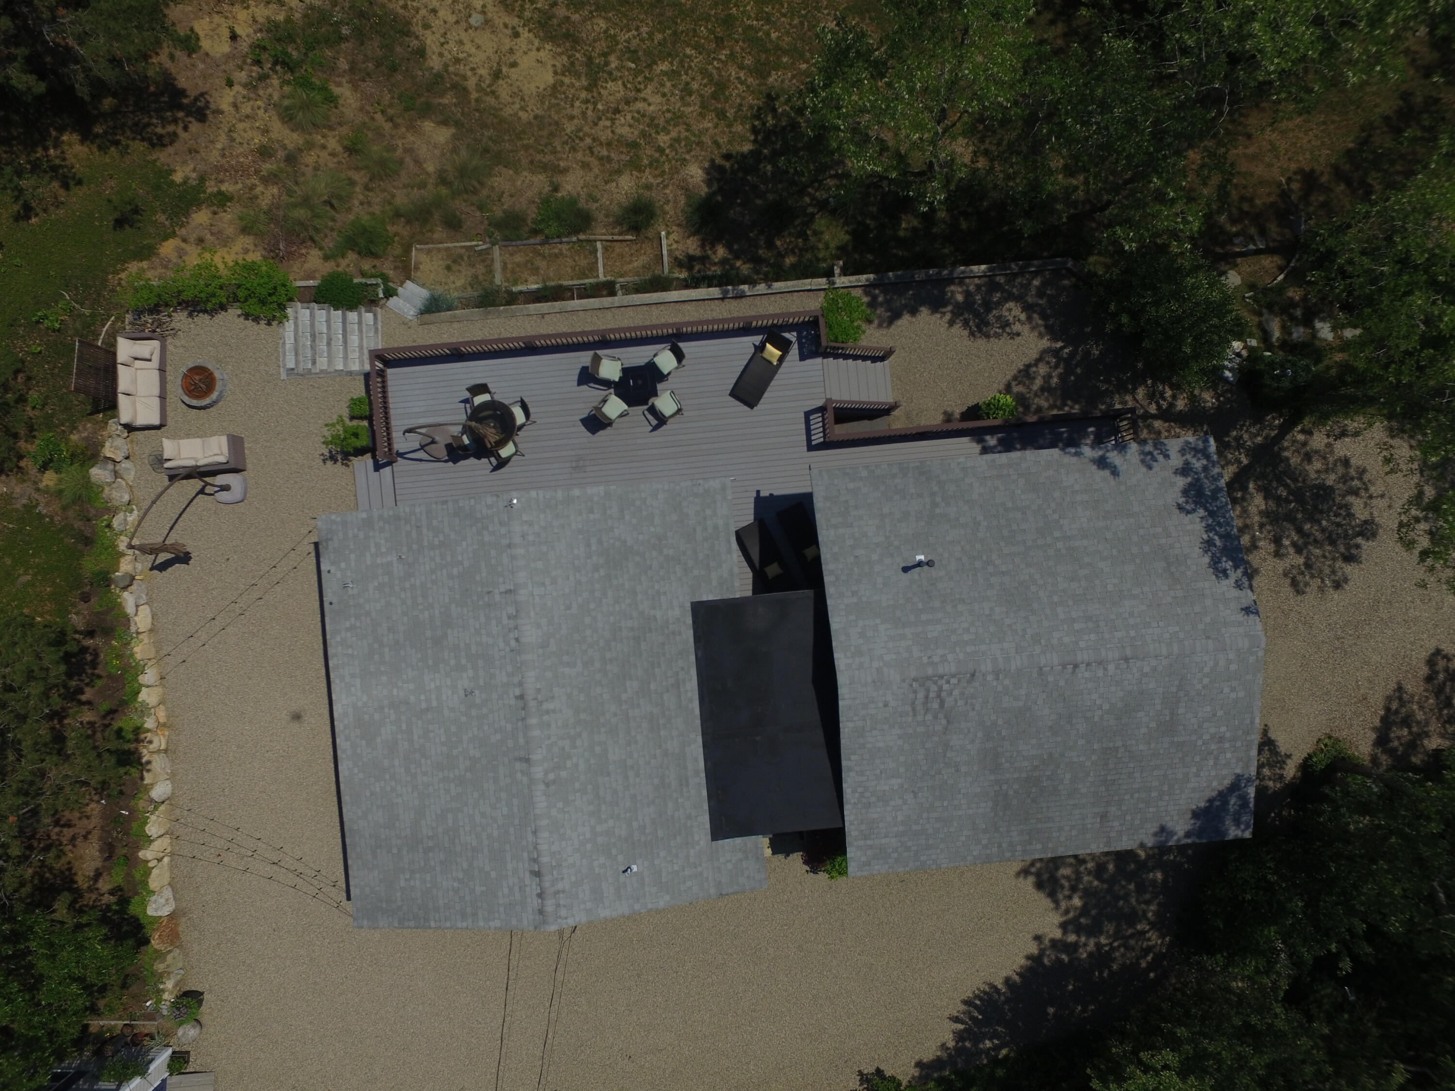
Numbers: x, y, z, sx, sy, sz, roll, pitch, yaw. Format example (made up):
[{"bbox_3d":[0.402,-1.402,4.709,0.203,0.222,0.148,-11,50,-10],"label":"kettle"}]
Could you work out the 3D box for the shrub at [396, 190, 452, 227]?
[{"bbox_3d":[-7.661,-8.446,21.100,1.400,0.650,0.950,0,90,0],"label":"shrub"}]

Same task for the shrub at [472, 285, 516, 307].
[{"bbox_3d":[-6.011,-6.420,21.630,1.110,0.500,0.570,0,89,-1],"label":"shrub"}]

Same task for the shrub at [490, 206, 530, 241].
[{"bbox_3d":[-5.460,-8.069,21.085,1.020,0.650,0.860,0,89,-1],"label":"shrub"}]

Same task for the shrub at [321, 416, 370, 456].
[{"bbox_3d":[-9.495,-2.721,20.960,1.150,1.100,1.040,0,89,-1],"label":"shrub"}]

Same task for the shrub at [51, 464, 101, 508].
[{"bbox_3d":[-15.862,-1.453,20.471,1.100,0.750,1.050,0,89,-1],"label":"shrub"}]

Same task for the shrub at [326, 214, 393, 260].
[{"bbox_3d":[-9.362,-7.842,21.400,1.600,0.800,1.100,0,90,0],"label":"shrub"}]

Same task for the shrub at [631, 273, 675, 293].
[{"bbox_3d":[-1.949,-6.857,22.000,1.100,0.500,0.550,0,90,0],"label":"shrub"}]

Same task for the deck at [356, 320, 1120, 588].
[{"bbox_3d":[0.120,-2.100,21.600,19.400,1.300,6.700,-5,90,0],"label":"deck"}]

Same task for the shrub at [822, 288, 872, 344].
[{"bbox_3d":[3.067,-5.873,21.500,1.300,1.900,1.350,0,90,0],"label":"shrub"}]

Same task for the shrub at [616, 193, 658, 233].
[{"bbox_3d":[-2.270,-8.365,21.113,1.030,0.750,0.970,0,89,-1],"label":"shrub"}]

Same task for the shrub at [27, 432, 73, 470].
[{"bbox_3d":[-16.991,-2.354,21.100,1.050,0.650,0.950,0,90,0],"label":"shrub"}]

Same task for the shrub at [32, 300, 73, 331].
[{"bbox_3d":[-17.014,-5.805,21.200,1.050,0.450,0.800,0,90,0],"label":"shrub"}]

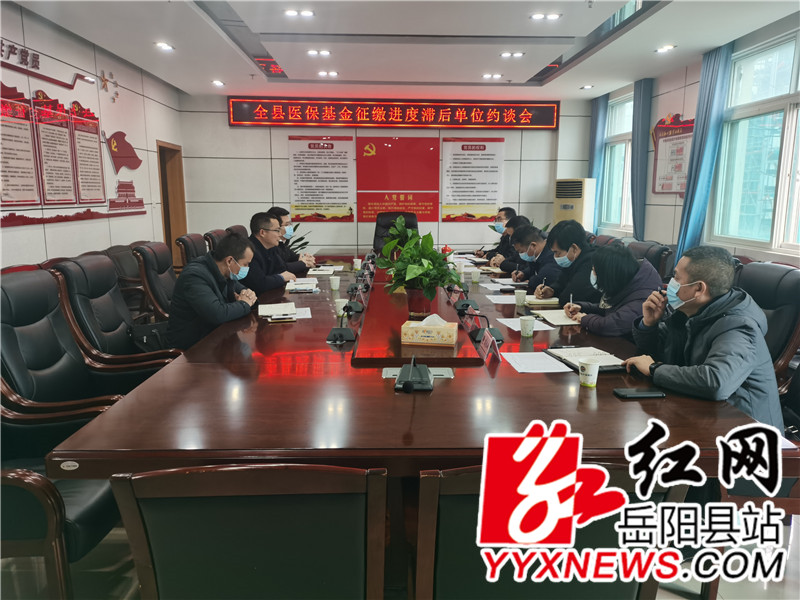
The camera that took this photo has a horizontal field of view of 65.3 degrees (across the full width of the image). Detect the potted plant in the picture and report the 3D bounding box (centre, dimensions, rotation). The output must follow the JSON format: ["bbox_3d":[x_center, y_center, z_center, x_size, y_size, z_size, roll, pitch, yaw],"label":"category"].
[{"bbox_3d":[0.101,-0.176,3.217,0.444,0.505,0.440,0,10,-1],"label":"potted plant"}]

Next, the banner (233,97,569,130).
[{"bbox_3d":[-0.084,-2.709,9.080,4.820,0.420,0.100,-1,10,-3],"label":"banner"}]

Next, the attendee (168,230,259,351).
[{"bbox_3d":[-1.060,0.201,3.820,0.700,1.220,0.550,0,10,0],"label":"attendee"}]

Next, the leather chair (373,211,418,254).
[{"bbox_3d":[-0.043,-0.536,8.123,0.680,1.194,0.750,0,10,-1],"label":"leather chair"}]

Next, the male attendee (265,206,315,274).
[{"bbox_3d":[-1.038,-0.092,5.175,0.720,1.310,0.520,1,10,5],"label":"male attendee"}]

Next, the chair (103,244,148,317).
[{"bbox_3d":[-2.220,0.035,5.466,0.650,1.000,0.620,-1,10,-3],"label":"chair"}]

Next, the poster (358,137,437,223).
[{"bbox_3d":[-0.023,-1.758,9.178,1.218,1.229,0.030,0,10,-1],"label":"poster"}]

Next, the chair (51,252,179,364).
[{"bbox_3d":[-1.288,0.323,3.249,0.710,1.110,0.640,0,10,2],"label":"chair"}]

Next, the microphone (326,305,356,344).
[{"bbox_3d":[-0.277,0.109,2.959,0.135,0.166,0.150,1,10,4],"label":"microphone"}]

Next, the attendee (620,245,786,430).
[{"bbox_3d":[1.072,0.422,2.435,0.670,1.250,0.570,1,10,6],"label":"attendee"}]

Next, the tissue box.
[{"bbox_3d":[0.126,0.140,2.629,0.224,0.075,0.115,1,10,9],"label":"tissue box"}]

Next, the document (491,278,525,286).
[{"bbox_3d":[0.860,-0.144,4.843,0.210,0.016,0.300,0,10,0],"label":"document"}]

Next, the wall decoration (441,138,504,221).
[{"bbox_3d":[1.058,-1.718,8.987,0.880,1.175,0.025,-1,10,-4],"label":"wall decoration"}]

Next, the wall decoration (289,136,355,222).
[{"bbox_3d":[-1.098,-1.695,8.804,0.895,1.190,0.025,-1,10,-4],"label":"wall decoration"}]

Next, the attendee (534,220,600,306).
[{"bbox_3d":[1.160,0.102,4.091,0.700,1.267,0.520,-2,10,-9],"label":"attendee"}]

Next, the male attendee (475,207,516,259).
[{"bbox_3d":[1.090,-0.293,6.402,0.700,1.300,0.540,-2,10,-8],"label":"male attendee"}]

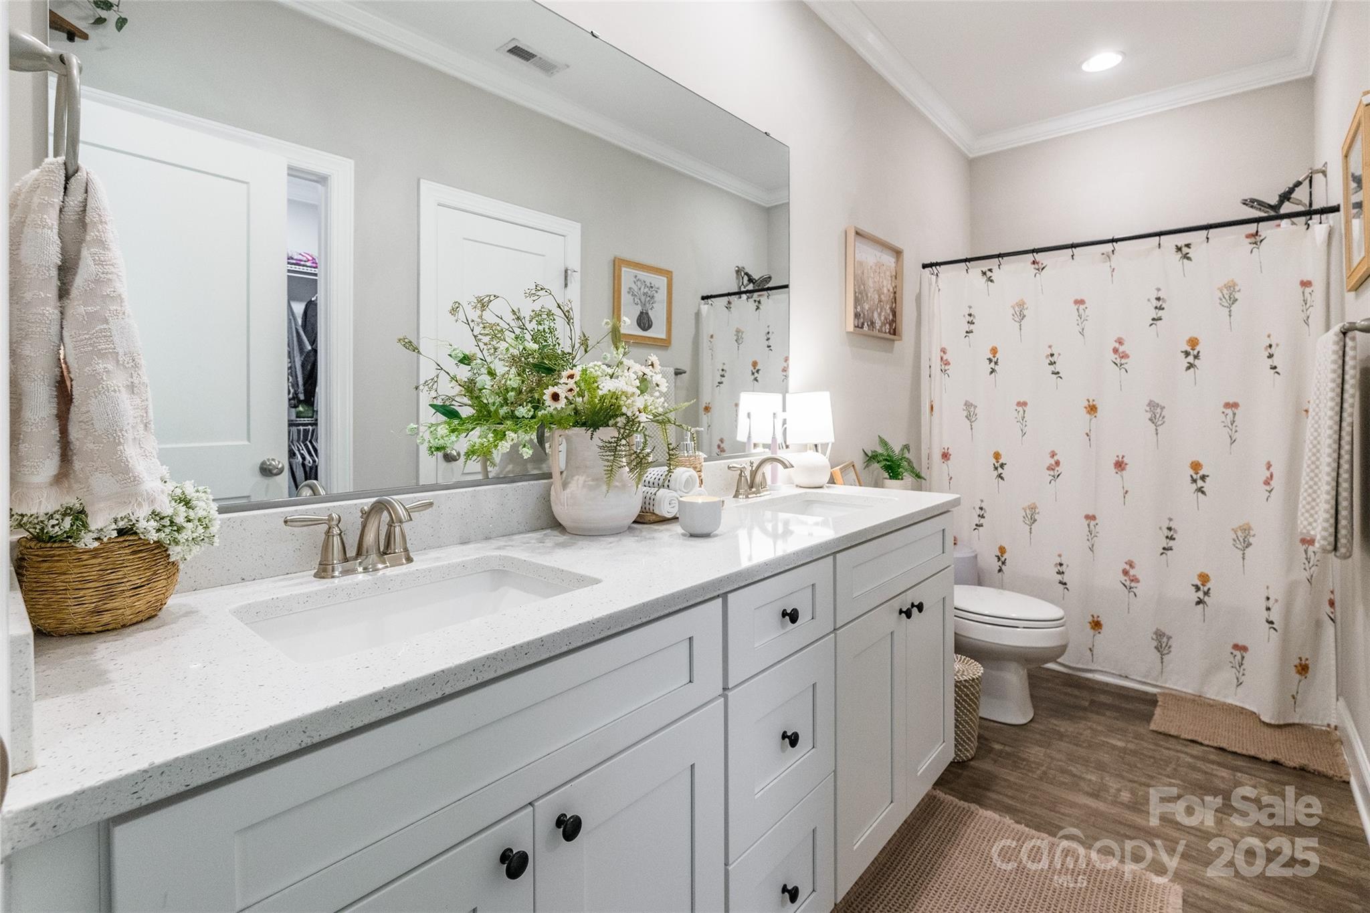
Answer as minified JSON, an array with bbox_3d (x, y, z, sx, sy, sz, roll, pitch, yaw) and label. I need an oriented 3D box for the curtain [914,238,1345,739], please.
[{"bbox_3d":[1.792,0.006,2.693,1.490,1.820,0.130,4,6,42],"label":"curtain"}]

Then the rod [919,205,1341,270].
[{"bbox_3d":[1.834,-0.958,2.733,1.510,0.030,0.030,4,6,42],"label":"rod"}]

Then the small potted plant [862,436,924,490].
[{"bbox_3d":[0.928,0.057,2.691,0.235,0.300,0.240,4,6,42],"label":"small potted plant"}]

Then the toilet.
[{"bbox_3d":[1.149,0.623,2.523,0.740,0.740,0.440,4,6,42],"label":"toilet"}]

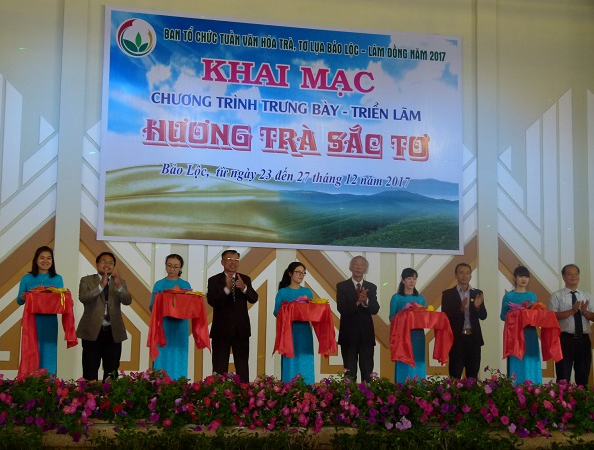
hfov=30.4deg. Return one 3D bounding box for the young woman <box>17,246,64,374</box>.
[{"bbox_3d":[-2.433,1.022,10.261,0.440,1.647,0.400,3,-7,-18],"label":"young woman"}]

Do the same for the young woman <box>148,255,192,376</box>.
[{"bbox_3d":[-1.258,1.096,10.771,0.420,1.638,0.460,3,-8,-15],"label":"young woman"}]

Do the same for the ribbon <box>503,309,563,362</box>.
[{"bbox_3d":[2.448,1.149,11.305,0.524,0.549,0.360,2,-8,-10],"label":"ribbon"}]

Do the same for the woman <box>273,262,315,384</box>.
[{"bbox_3d":[-0.025,1.159,10.879,0.420,1.575,0.400,3,-7,-18],"label":"woman"}]

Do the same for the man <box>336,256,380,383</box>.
[{"bbox_3d":[0.629,1.159,11.227,0.460,1.690,0.400,2,-8,-10],"label":"man"}]

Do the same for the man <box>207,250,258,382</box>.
[{"bbox_3d":[-0.660,1.096,10.946,0.500,1.703,0.420,2,-8,-9],"label":"man"}]

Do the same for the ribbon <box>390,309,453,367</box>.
[{"bbox_3d":[1.255,1.133,11.010,0.600,0.582,0.380,3,-7,-18],"label":"ribbon"}]

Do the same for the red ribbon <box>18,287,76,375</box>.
[{"bbox_3d":[-2.320,1.005,10.085,0.530,0.818,0.380,3,-7,-17],"label":"red ribbon"}]

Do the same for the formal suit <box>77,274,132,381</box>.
[{"bbox_3d":[-1.873,1.158,10.445,0.480,1.371,0.370,3,-7,-19],"label":"formal suit"}]

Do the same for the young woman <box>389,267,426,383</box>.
[{"bbox_3d":[1.141,1.209,11.179,0.420,1.572,0.400,3,-7,-17],"label":"young woman"}]

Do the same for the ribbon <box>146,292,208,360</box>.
[{"bbox_3d":[-1.142,0.983,10.522,0.549,0.684,0.360,3,-8,-15],"label":"ribbon"}]

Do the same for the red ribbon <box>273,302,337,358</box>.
[{"bbox_3d":[0.084,1.042,10.789,0.557,0.553,0.360,3,-8,-15],"label":"red ribbon"}]

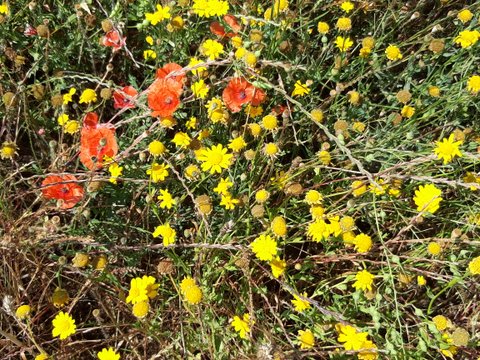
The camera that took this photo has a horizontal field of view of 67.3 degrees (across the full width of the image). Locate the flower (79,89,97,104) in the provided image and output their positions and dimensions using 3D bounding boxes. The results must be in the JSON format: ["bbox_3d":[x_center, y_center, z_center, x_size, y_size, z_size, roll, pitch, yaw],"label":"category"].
[{"bbox_3d":[-0.263,-0.144,0.620,0.031,0.023,0.031,2,37,-2],"label":"flower"}]

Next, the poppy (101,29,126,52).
[{"bbox_3d":[-0.229,-0.254,0.651,0.045,0.032,0.045,0,53,0],"label":"poppy"}]

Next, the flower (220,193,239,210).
[{"bbox_3d":[-0.015,0.031,0.503,0.025,0.011,0.025,0,66,0],"label":"flower"}]

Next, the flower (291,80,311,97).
[{"bbox_3d":[0.112,-0.168,0.660,0.036,0.018,0.036,0,57,0],"label":"flower"}]

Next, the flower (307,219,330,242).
[{"bbox_3d":[0.098,0.064,0.455,0.029,0.012,0.029,-2,67,3],"label":"flower"}]

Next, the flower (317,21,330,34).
[{"bbox_3d":[0.150,-0.275,0.652,0.023,0.017,0.023,0,61,0],"label":"flower"}]

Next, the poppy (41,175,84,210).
[{"bbox_3d":[-0.280,0.019,0.570,0.066,0.028,0.066,0,57,0],"label":"poppy"}]

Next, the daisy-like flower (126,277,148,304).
[{"bbox_3d":[-0.119,0.128,0.419,0.029,0.012,0.029,-8,63,13],"label":"daisy-like flower"}]

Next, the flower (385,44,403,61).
[{"bbox_3d":[0.298,-0.248,0.700,0.034,0.018,0.034,0,57,0],"label":"flower"}]

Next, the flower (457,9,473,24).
[{"bbox_3d":[0.414,-0.301,0.665,0.029,0.021,0.029,0,63,0],"label":"flower"}]

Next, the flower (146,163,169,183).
[{"bbox_3d":[-0.118,-0.011,0.516,0.031,0.014,0.031,1,64,-1],"label":"flower"}]

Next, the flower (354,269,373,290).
[{"bbox_3d":[0.184,0.148,0.538,0.034,0.017,0.034,-2,72,5],"label":"flower"}]

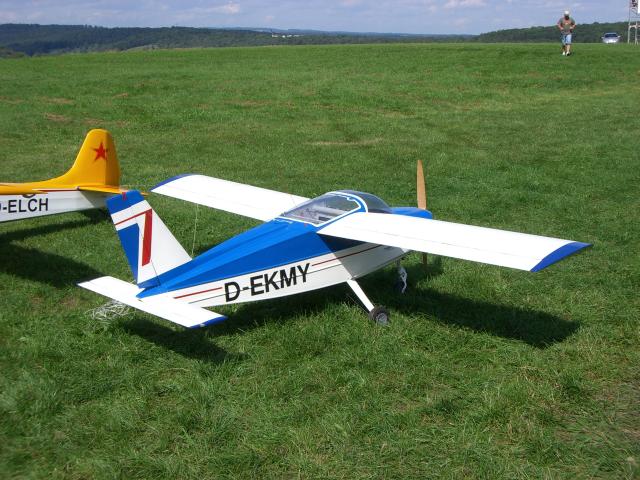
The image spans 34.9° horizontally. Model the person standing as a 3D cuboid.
[{"bbox_3d":[9.734,-8.121,39.973,0.680,1.780,0.450,3,12,13],"label":"person standing"}]

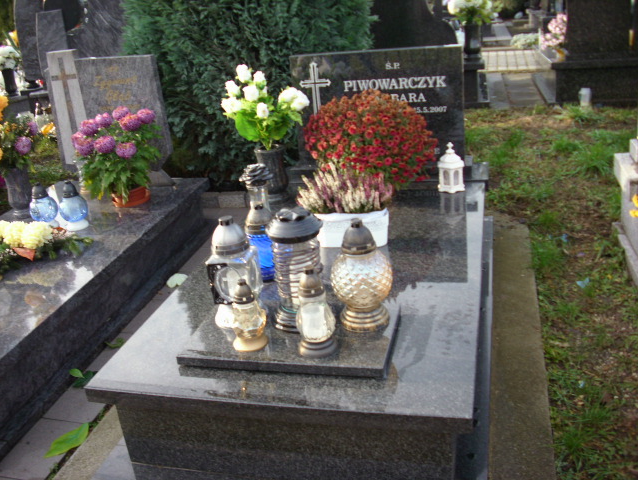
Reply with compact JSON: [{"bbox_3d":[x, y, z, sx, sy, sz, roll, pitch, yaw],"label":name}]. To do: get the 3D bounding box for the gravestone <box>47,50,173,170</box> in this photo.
[{"bbox_3d":[-1.169,-0.725,3.842,0.665,0.680,0.085,1,18,14],"label":"gravestone"}]

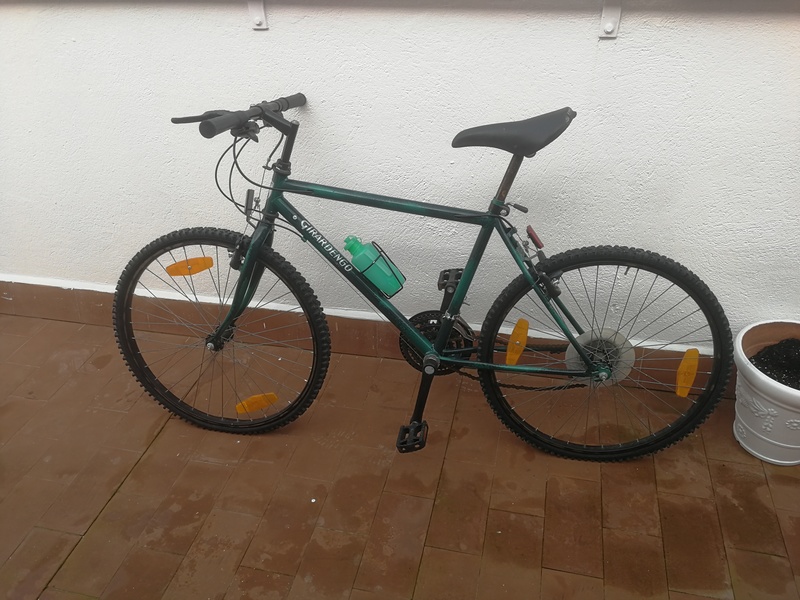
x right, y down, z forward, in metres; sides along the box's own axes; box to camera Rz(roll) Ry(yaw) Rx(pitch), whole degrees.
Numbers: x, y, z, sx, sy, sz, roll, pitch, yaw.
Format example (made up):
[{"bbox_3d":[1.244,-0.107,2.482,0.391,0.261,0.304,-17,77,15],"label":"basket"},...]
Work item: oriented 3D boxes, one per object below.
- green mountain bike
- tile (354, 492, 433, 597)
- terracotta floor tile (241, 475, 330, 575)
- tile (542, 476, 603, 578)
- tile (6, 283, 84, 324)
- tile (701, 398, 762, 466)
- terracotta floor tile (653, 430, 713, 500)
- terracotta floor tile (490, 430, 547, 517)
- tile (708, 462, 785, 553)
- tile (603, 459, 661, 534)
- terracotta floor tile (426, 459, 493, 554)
[{"bbox_3d":[0.007,-0.014,1.622,1.670,0.955,0.560,3,24,8],"label":"green mountain bike"},{"bbox_3d":[-0.007,0.609,1.567,0.140,0.012,0.280,6,35,12],"label":"tile"},{"bbox_3d":[-0.287,0.581,1.626,0.140,0.012,0.280,6,35,12],"label":"terracotta floor tile"},{"bbox_3d":[0.455,0.588,1.637,0.142,0.015,0.284,6,36,12],"label":"tile"},{"bbox_3d":[-1.377,0.009,2.423,0.285,0.141,0.015,6,19,11],"label":"tile"},{"bbox_3d":[0.956,0.379,1.837,0.140,0.012,0.270,6,35,12],"label":"tile"},{"bbox_3d":[0.808,0.454,1.807,0.142,0.015,0.284,6,36,12],"label":"terracotta floor tile"},{"bbox_3d":[0.335,0.478,1.734,0.140,0.012,0.280,6,35,12],"label":"terracotta floor tile"},{"bbox_3d":[0.891,0.533,1.618,0.140,0.012,0.280,6,35,12],"label":"tile"},{"bbox_3d":[0.611,0.507,1.675,0.140,0.012,0.280,6,35,12],"label":"tile"},{"bbox_3d":[0.165,0.544,1.651,0.140,0.012,0.280,6,35,12],"label":"terracotta floor tile"}]

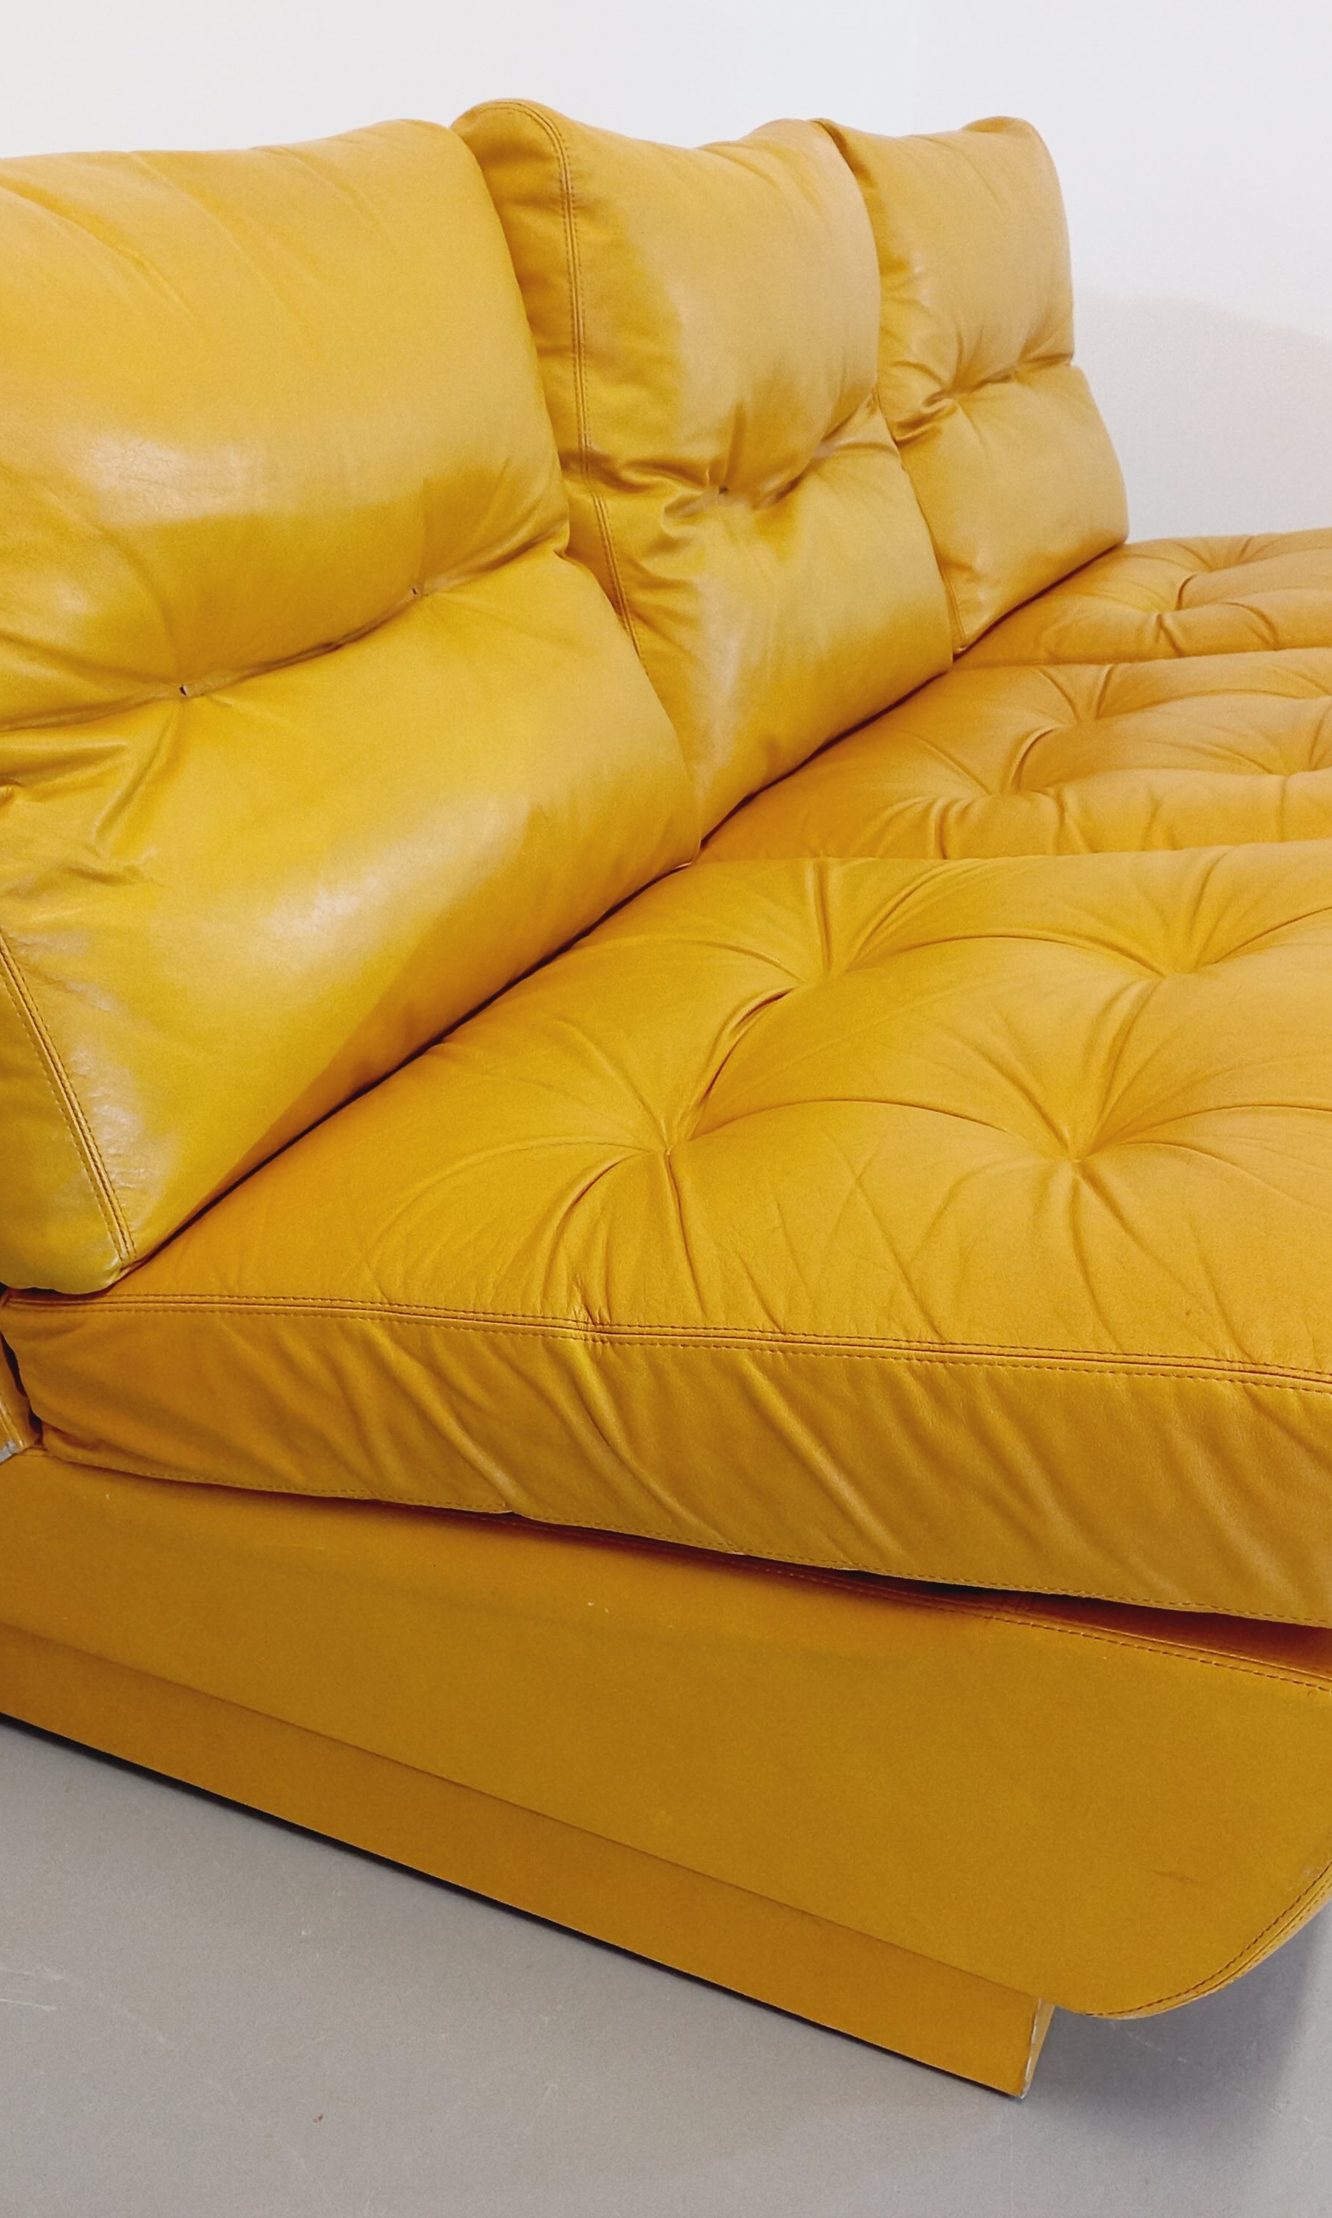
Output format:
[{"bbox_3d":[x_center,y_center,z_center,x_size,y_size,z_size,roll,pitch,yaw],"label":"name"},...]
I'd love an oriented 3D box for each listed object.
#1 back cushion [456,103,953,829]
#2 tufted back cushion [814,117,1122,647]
[{"bbox_3d":[0.043,-0.505,1.657,0.134,0.503,0.599,-2,22,28],"label":"back cushion"},{"bbox_3d":[0.295,-0.737,2.156,0.134,0.503,0.595,-2,22,28],"label":"tufted back cushion"}]

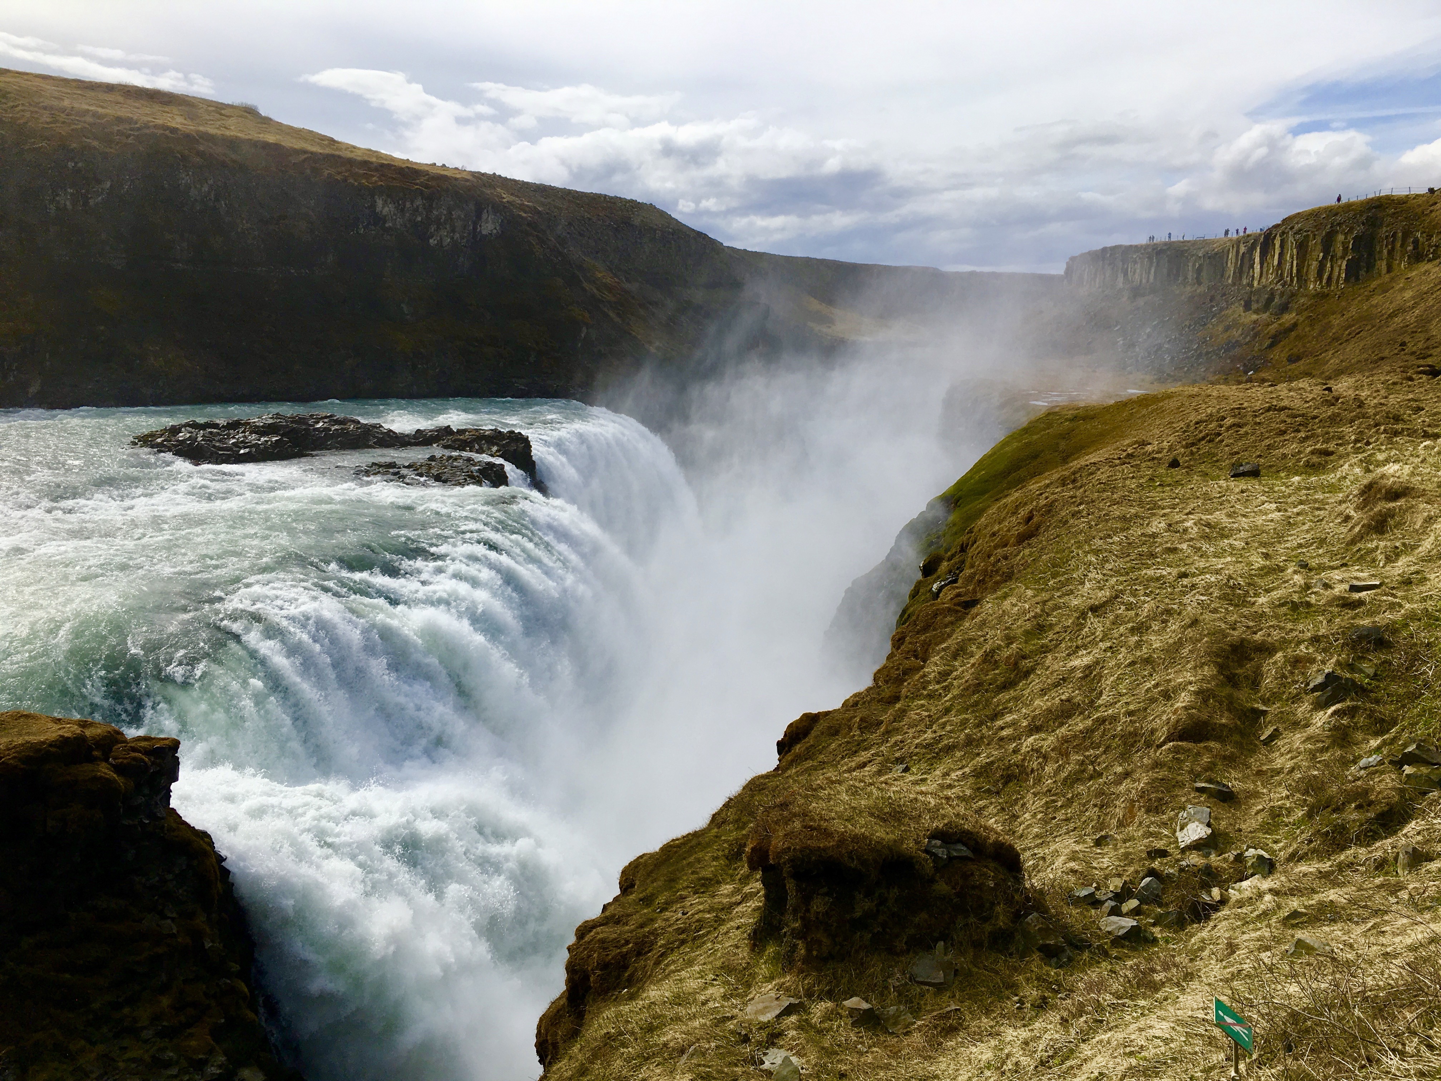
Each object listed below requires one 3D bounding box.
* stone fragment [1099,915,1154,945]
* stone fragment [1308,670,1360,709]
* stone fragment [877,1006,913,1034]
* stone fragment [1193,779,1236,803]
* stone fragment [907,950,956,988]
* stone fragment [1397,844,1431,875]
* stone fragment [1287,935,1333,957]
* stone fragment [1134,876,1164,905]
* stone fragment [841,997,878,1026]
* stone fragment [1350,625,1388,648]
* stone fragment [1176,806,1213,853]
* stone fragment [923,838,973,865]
[{"bbox_3d":[3.341,3.207,9.924,0.430,0.170,0.240,4,13,20],"label":"stone fragment"},{"bbox_3d":[6.220,1.501,12.238,0.500,0.290,0.380,6,14,27],"label":"stone fragment"},{"bbox_3d":[1.423,3.892,9.800,0.300,0.150,0.230,2,12,9],"label":"stone fragment"},{"bbox_3d":[4.995,2.524,12.200,0.400,0.150,0.240,5,13,23],"label":"stone fragment"},{"bbox_3d":[1.864,3.773,10.632,0.400,0.200,0.320,1,13,10],"label":"stone fragment"},{"bbox_3d":[5.860,2.700,10.200,0.240,0.190,0.200,7,14,31],"label":"stone fragment"},{"bbox_3d":[4.545,3.125,9.300,0.330,0.130,0.210,6,14,28],"label":"stone fragment"},{"bbox_3d":[3.632,2.969,10.221,0.240,0.200,0.210,4,13,20],"label":"stone fragment"},{"bbox_3d":[1.200,4.068,10.423,0.290,0.170,0.230,1,13,7],"label":"stone fragment"},{"bbox_3d":[8.280,1.226,15.400,0.430,0.200,0.300,7,14,29],"label":"stone fragment"},{"bbox_3d":[4.639,2.814,11.800,0.310,0.310,0.290,5,13,22],"label":"stone fragment"},{"bbox_3d":[2.082,2.838,11.025,0.430,0.170,0.250,2,13,11],"label":"stone fragment"}]

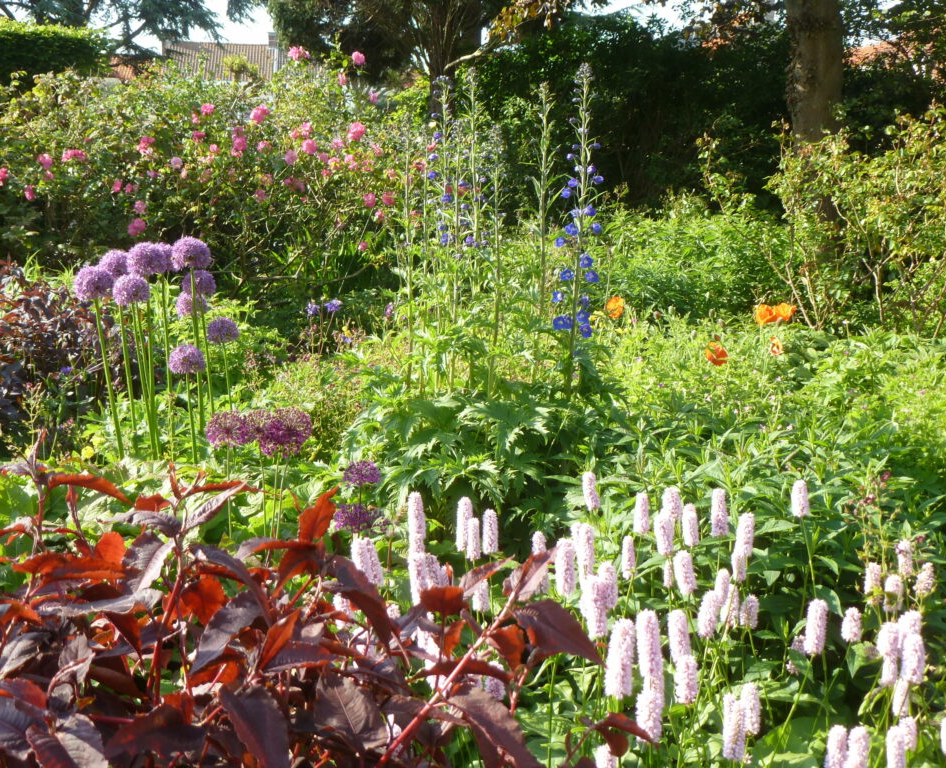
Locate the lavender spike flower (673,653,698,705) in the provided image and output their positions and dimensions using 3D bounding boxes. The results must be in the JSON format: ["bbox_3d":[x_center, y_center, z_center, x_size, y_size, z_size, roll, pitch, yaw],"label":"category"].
[{"bbox_3d":[0.230,0.318,1.431,0.025,0.052,0.025,-3,9,0],"label":"lavender spike flower"}]

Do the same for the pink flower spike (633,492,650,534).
[{"bbox_3d":[0.272,0.208,2.147,0.024,0.069,0.024,1,9,0],"label":"pink flower spike"}]

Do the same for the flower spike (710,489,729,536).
[{"bbox_3d":[0.382,0.199,2.059,0.025,0.074,0.025,-5,9,0],"label":"flower spike"}]

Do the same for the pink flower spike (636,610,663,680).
[{"bbox_3d":[0.191,0.283,1.428,0.027,0.081,0.027,-7,9,0],"label":"pink flower spike"}]

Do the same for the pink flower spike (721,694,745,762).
[{"bbox_3d":[0.271,0.355,1.380,0.022,0.069,0.022,0,12,0],"label":"pink flower spike"}]

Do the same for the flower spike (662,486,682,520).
[{"bbox_3d":[0.300,0.183,2.000,0.027,0.057,0.027,-4,9,0],"label":"flower spike"}]

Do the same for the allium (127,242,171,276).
[{"bbox_3d":[-0.876,-0.338,3.600,0.110,0.089,0.095,0,12,0],"label":"allium"}]

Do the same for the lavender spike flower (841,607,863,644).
[{"bbox_3d":[0.467,0.297,1.639,0.024,0.045,0.024,2,9,0],"label":"lavender spike flower"}]

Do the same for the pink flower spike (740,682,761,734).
[{"bbox_3d":[0.307,0.361,1.480,0.022,0.058,0.022,-4,9,0],"label":"pink flower spike"}]

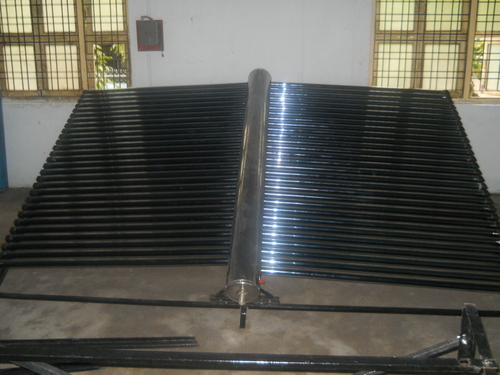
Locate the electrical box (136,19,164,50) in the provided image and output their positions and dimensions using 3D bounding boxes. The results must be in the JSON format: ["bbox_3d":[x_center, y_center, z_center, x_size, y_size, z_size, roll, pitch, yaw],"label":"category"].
[{"bbox_3d":[-1.201,-1.838,6.450,0.315,0.375,0.120,1,14,2],"label":"electrical box"}]

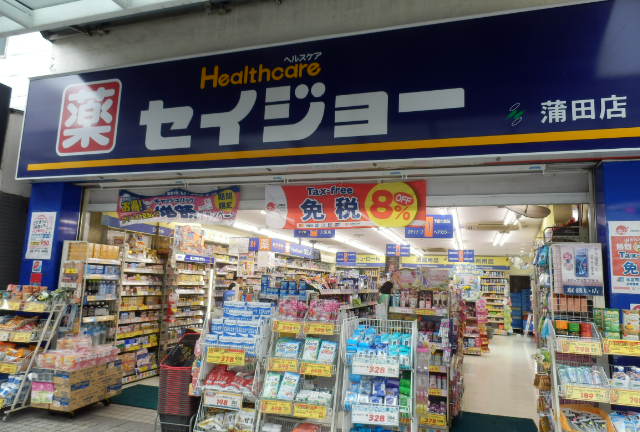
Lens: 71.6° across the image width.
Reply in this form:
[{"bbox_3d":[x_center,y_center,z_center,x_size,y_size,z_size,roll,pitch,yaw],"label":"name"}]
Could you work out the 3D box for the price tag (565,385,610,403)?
[{"bbox_3d":[1.827,1.220,3.023,0.262,0.084,0.010,-1,-8,18],"label":"price tag"}]

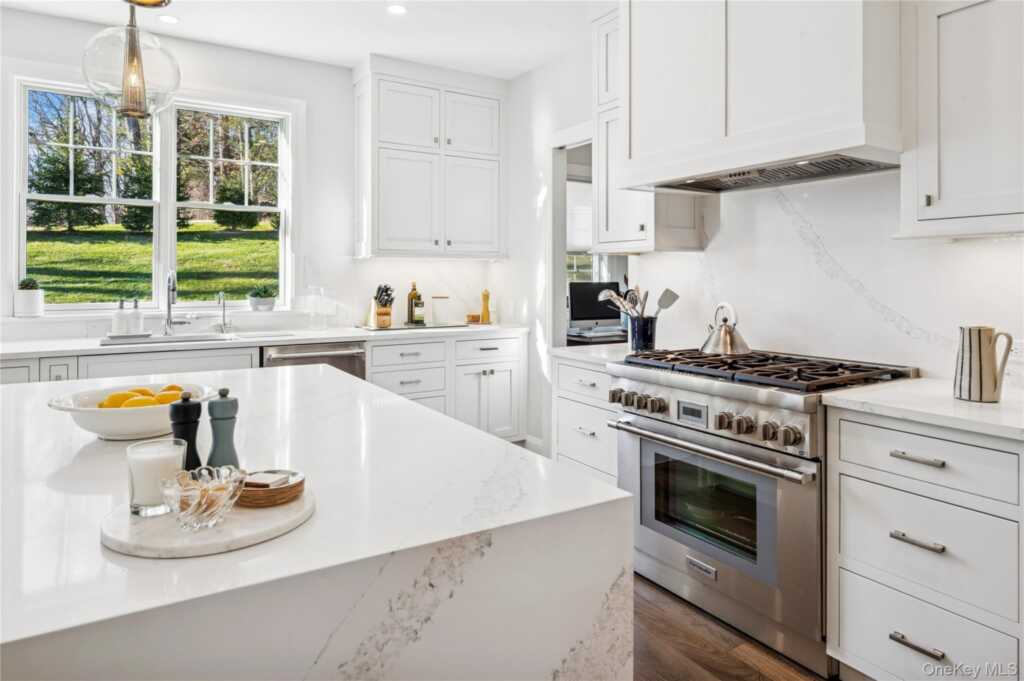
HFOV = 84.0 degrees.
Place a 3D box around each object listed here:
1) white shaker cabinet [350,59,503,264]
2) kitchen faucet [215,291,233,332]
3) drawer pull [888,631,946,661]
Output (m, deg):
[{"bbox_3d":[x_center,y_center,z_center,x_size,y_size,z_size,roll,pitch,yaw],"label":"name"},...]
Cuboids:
[{"bbox_3d":[-0.629,-1.364,4.458,1.090,1.440,0.350,-2,4,-29],"label":"white shaker cabinet"},{"bbox_3d":[-1.910,-0.188,3.750,0.090,0.280,0.150,-1,4,-15],"label":"kitchen faucet"},{"bbox_3d":[1.139,0.859,1.600,0.033,0.015,0.136,-2,4,-31],"label":"drawer pull"}]

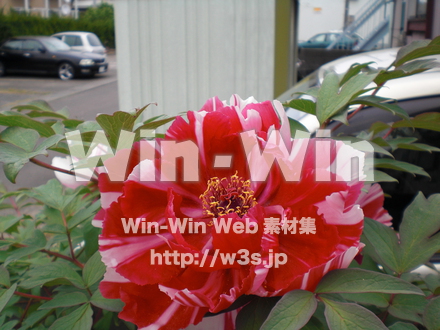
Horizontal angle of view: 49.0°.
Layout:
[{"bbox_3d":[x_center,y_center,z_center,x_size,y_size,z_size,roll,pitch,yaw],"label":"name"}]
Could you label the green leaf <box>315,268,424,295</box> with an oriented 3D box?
[{"bbox_3d":[0.119,0.094,0.385,0.090,0.022,0.038,-2,13,-5],"label":"green leaf"}]

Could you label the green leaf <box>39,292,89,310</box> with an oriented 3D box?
[{"bbox_3d":[-0.155,0.136,0.480,0.051,0.009,0.023,-8,31,-7],"label":"green leaf"}]

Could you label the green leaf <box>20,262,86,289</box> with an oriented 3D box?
[{"bbox_3d":[-0.169,0.112,0.490,0.065,0.015,0.030,-3,31,-5],"label":"green leaf"}]

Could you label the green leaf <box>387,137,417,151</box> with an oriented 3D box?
[{"bbox_3d":[0.192,-0.023,0.510,0.033,0.014,0.022,-2,13,-6],"label":"green leaf"}]

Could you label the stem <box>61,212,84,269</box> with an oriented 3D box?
[{"bbox_3d":[-0.159,0.081,0.520,0.012,0.068,0.014,-20,-12,0],"label":"stem"}]

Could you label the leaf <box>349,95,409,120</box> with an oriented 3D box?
[{"bbox_3d":[0.171,-0.062,0.520,0.066,0.017,0.030,19,18,4],"label":"leaf"}]

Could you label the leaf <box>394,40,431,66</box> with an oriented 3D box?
[{"bbox_3d":[0.216,-0.125,0.540,0.045,0.013,0.028,-28,32,1],"label":"leaf"}]

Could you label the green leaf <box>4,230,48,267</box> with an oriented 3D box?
[{"bbox_3d":[-0.222,0.096,0.550,0.046,0.016,0.034,-19,38,-15],"label":"green leaf"}]

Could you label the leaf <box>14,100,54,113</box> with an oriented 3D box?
[{"bbox_3d":[-0.224,-0.070,0.580,0.049,0.012,0.032,1,16,-6],"label":"leaf"}]

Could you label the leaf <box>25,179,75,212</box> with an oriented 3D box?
[{"bbox_3d":[-0.188,0.033,0.540,0.057,0.020,0.055,-9,36,-12],"label":"leaf"}]

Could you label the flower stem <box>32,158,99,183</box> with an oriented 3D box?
[{"bbox_3d":[-0.158,0.006,0.490,0.073,0.007,0.006,20,-11,-9],"label":"flower stem"}]

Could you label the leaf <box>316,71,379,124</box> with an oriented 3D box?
[{"bbox_3d":[0.123,-0.065,0.470,0.082,0.042,0.020,-53,0,-30],"label":"leaf"}]

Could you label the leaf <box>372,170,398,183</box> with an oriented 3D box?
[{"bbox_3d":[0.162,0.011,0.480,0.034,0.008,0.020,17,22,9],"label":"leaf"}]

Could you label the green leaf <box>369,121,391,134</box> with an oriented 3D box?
[{"bbox_3d":[0.172,-0.040,0.520,0.027,0.013,0.020,-7,14,-25],"label":"green leaf"}]

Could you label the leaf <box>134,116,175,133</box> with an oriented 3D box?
[{"bbox_3d":[-0.065,-0.040,0.480,0.046,0.010,0.018,-18,-6,6],"label":"leaf"}]

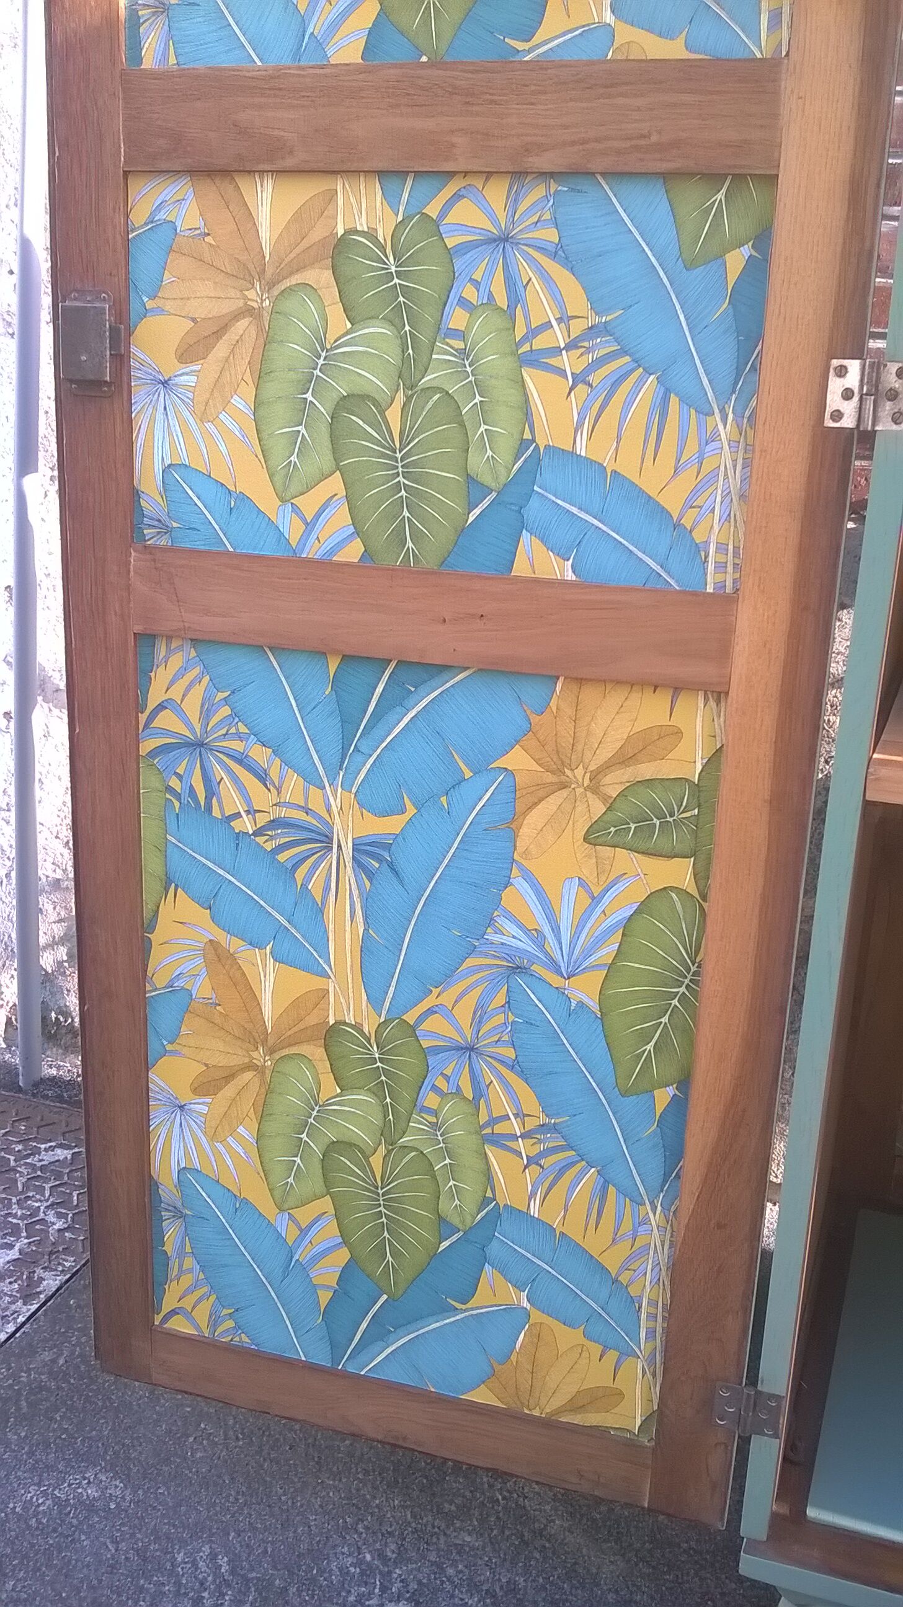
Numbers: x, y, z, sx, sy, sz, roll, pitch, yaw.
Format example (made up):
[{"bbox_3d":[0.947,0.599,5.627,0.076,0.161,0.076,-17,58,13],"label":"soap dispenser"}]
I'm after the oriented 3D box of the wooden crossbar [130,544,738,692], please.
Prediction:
[{"bbox_3d":[-0.027,-0.161,1.183,0.522,0.078,0.022,7,17,15],"label":"wooden crossbar"}]

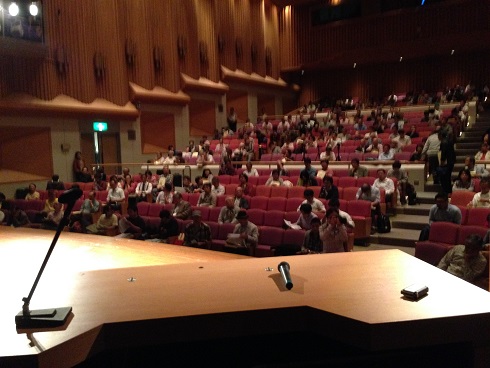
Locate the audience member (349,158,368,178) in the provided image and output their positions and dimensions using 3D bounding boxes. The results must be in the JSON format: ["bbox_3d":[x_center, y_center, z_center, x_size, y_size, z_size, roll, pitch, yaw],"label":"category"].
[{"bbox_3d":[3.090,-0.107,12.925,0.530,1.160,0.720,1,5,33],"label":"audience member"}]

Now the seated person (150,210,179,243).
[{"bbox_3d":[-1.552,1.078,8.730,0.560,1.150,0.800,3,7,35],"label":"seated person"}]

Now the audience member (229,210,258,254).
[{"bbox_3d":[-0.090,1.082,8.432,0.500,1.191,0.780,1,5,39],"label":"audience member"}]

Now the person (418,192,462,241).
[{"bbox_3d":[3.406,0.716,7.982,0.550,1.111,0.800,1,5,37],"label":"person"}]

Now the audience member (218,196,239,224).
[{"bbox_3d":[-0.403,0.891,10.552,0.520,1.180,0.720,0,4,24],"label":"audience member"}]

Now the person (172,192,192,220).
[{"bbox_3d":[-1.480,0.766,9.709,0.780,1.200,0.560,-7,9,-44],"label":"person"}]

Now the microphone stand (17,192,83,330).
[{"bbox_3d":[-0.539,0.198,1.313,0.175,0.364,0.128,-2,4,-10],"label":"microphone stand"}]

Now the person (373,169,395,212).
[{"bbox_3d":[3.173,0.207,10.796,0.500,1.100,0.780,1,5,37],"label":"person"}]

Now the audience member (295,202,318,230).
[{"bbox_3d":[1.087,0.926,8.629,0.480,1.100,0.780,1,5,39],"label":"audience member"}]

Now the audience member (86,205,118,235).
[{"bbox_3d":[-3.485,1.096,11.564,0.540,1.150,0.750,0,4,25],"label":"audience member"}]

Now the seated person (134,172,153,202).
[{"bbox_3d":[-3.307,0.273,15.060,0.520,1.210,0.740,-1,4,10],"label":"seated person"}]

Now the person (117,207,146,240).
[{"bbox_3d":[-2.543,1.064,10.423,0.470,1.109,0.750,1,5,37],"label":"person"}]

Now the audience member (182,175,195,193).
[{"bbox_3d":[-1.716,0.339,13.468,0.460,1.100,0.700,1,5,37],"label":"audience member"}]

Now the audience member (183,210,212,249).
[{"bbox_3d":[-0.990,1.093,9.185,0.500,1.123,0.750,0,4,30],"label":"audience member"}]

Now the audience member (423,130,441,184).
[{"bbox_3d":[5.257,-0.789,13.289,0.560,1.680,0.400,3,7,32],"label":"audience member"}]

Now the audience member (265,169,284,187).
[{"bbox_3d":[0.746,0.162,12.715,0.480,1.100,0.720,0,4,30],"label":"audience member"}]

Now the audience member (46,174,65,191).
[{"bbox_3d":[-5.177,0.351,12.652,0.530,1.200,0.720,1,6,20],"label":"audience member"}]

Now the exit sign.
[{"bbox_3d":[-4.637,-1.836,15.000,0.520,0.270,0.100,-6,8,-40],"label":"exit sign"}]

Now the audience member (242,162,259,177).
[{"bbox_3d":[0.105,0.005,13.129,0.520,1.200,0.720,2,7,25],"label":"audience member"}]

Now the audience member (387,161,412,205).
[{"bbox_3d":[4.025,-0.053,12.267,0.550,1.090,0.780,0,4,20],"label":"audience member"}]

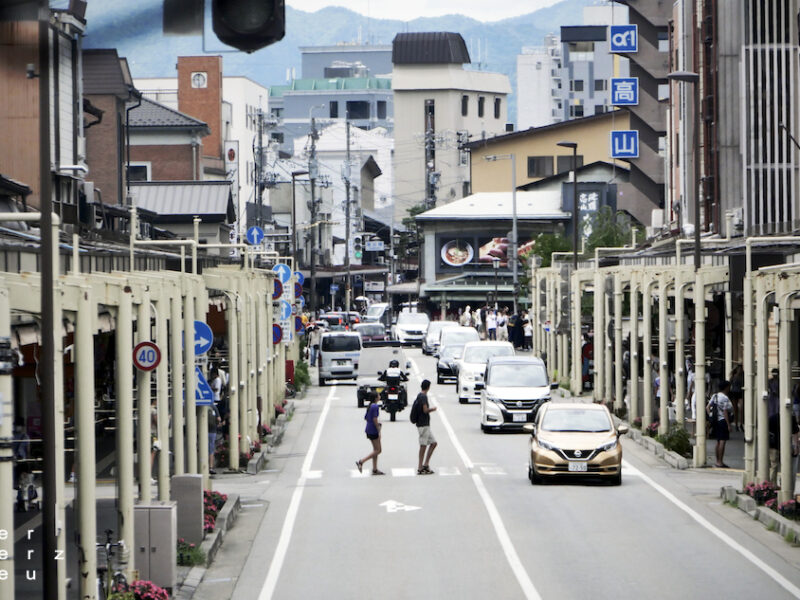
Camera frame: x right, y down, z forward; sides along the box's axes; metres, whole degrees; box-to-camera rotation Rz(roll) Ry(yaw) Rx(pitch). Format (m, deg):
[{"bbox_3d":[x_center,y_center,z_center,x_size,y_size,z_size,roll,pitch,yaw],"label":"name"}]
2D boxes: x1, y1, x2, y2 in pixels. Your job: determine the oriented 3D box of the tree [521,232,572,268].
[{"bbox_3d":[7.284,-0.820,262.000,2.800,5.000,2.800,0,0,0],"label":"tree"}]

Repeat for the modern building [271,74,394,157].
[{"bbox_3d":[-4.281,-12.838,620.746,17.901,25.932,15.000,0,0,27],"label":"modern building"}]

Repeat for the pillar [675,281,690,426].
[{"bbox_3d":[5.840,1.299,109.500,0.175,3.491,0.175,-1,0,0],"label":"pillar"}]

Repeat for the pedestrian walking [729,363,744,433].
[{"bbox_3d":[7.942,2.300,124.000,0.420,1.565,0.360,0,0,26],"label":"pedestrian walking"}]

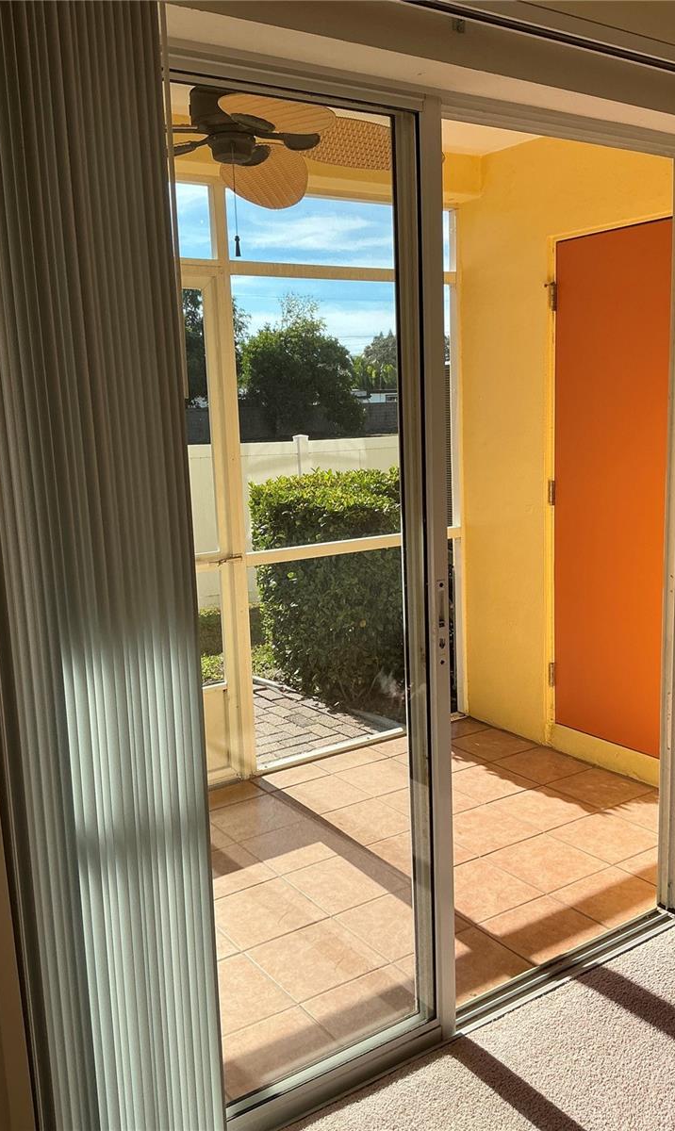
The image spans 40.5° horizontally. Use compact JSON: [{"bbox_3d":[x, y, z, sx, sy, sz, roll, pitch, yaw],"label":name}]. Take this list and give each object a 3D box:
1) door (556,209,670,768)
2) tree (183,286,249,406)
[{"bbox_3d":[1.152,-0.260,3.564,0.050,2.035,0.770,-8,11,-33],"label":"door"},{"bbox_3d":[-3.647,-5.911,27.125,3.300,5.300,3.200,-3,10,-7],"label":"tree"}]

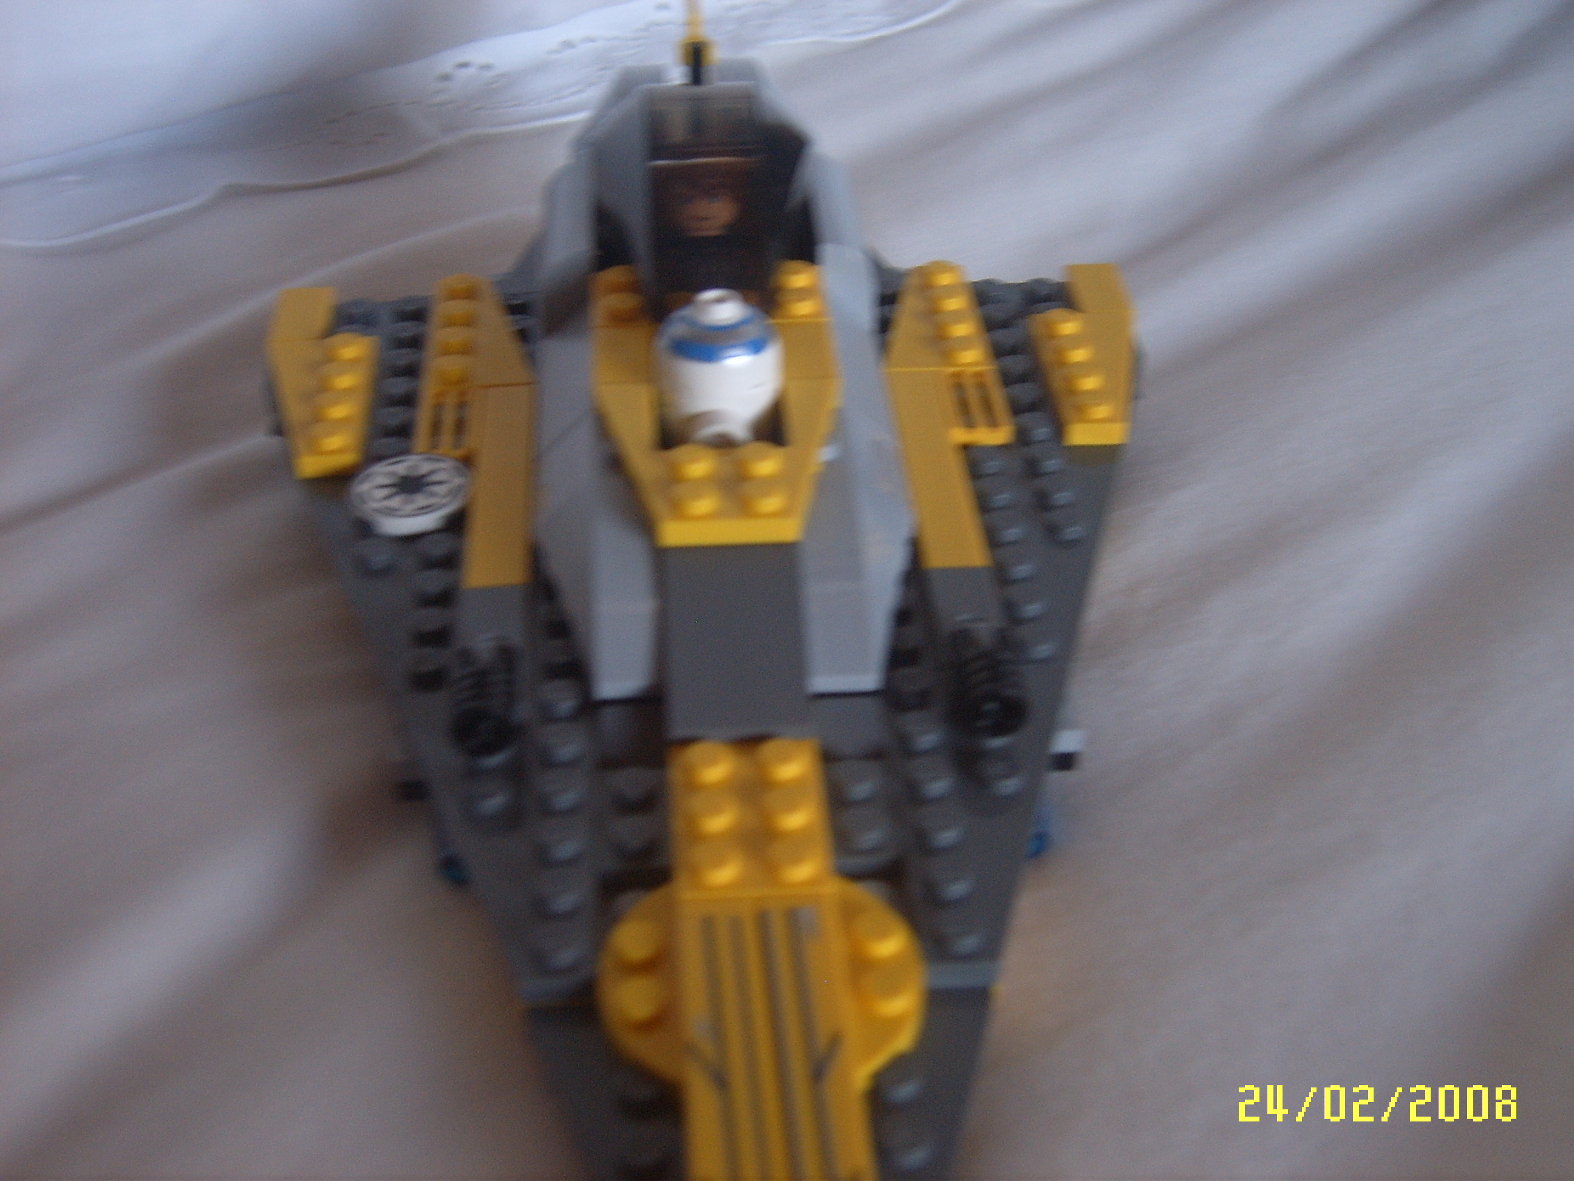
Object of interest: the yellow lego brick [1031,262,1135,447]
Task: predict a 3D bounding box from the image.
[{"bbox_3d":[0.045,-0.036,0.299,0.016,0.005,0.048,-2,36,-3],"label":"yellow lego brick"}]

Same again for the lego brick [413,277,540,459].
[{"bbox_3d":[-0.043,-0.033,0.294,0.016,0.005,0.048,-2,36,-3],"label":"lego brick"}]

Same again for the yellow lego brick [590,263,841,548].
[{"bbox_3d":[-0.009,-0.026,0.263,0.032,0.005,0.064,-2,36,-3],"label":"yellow lego brick"}]

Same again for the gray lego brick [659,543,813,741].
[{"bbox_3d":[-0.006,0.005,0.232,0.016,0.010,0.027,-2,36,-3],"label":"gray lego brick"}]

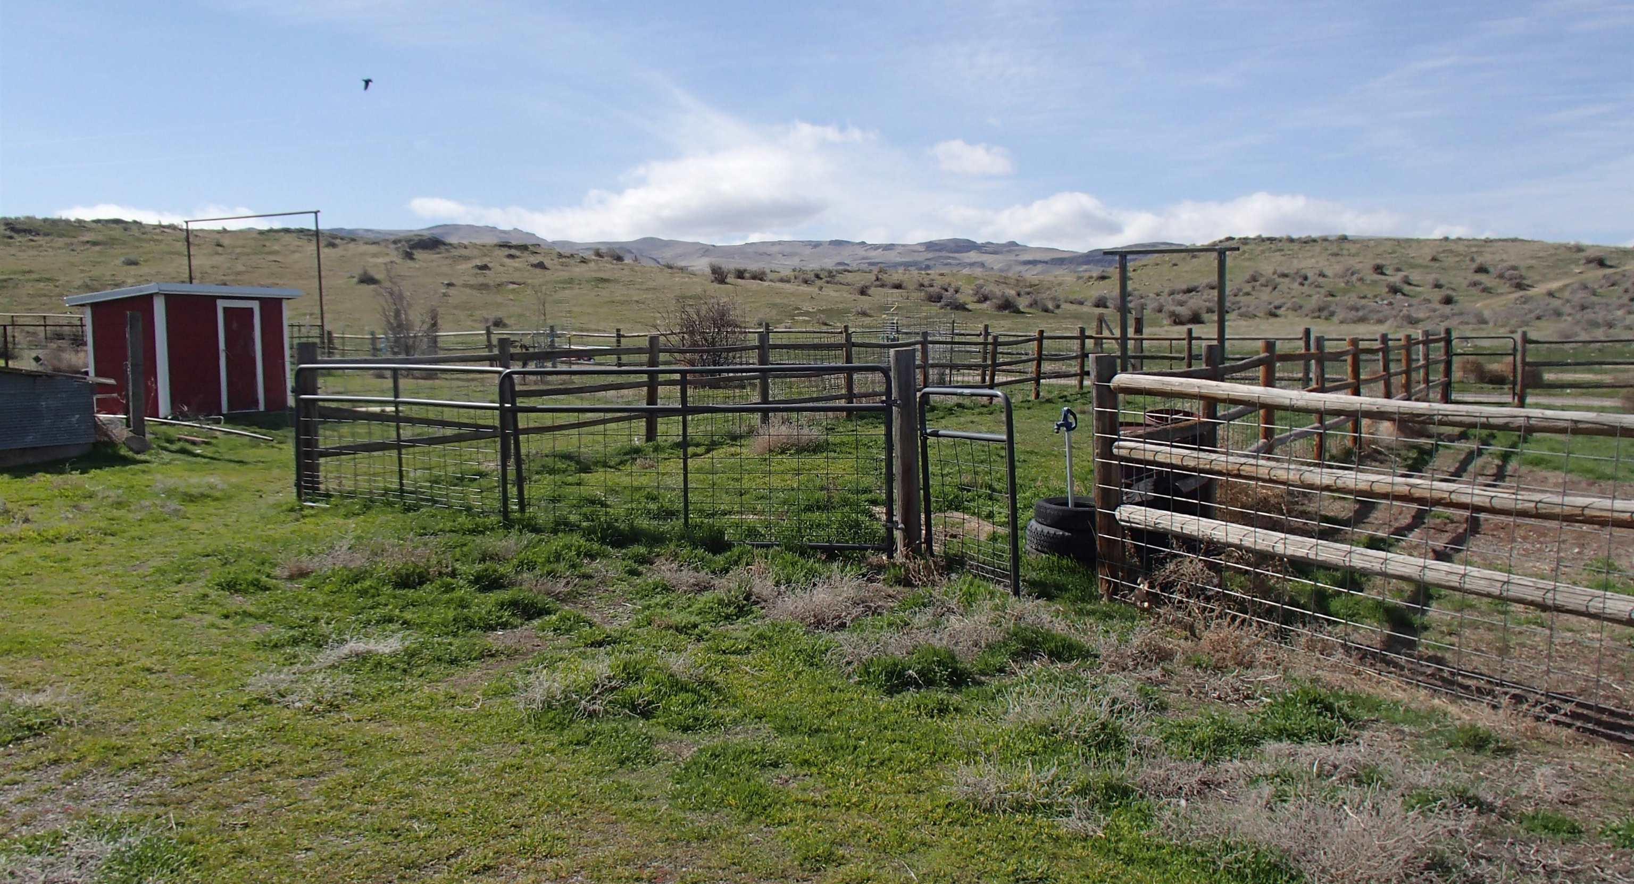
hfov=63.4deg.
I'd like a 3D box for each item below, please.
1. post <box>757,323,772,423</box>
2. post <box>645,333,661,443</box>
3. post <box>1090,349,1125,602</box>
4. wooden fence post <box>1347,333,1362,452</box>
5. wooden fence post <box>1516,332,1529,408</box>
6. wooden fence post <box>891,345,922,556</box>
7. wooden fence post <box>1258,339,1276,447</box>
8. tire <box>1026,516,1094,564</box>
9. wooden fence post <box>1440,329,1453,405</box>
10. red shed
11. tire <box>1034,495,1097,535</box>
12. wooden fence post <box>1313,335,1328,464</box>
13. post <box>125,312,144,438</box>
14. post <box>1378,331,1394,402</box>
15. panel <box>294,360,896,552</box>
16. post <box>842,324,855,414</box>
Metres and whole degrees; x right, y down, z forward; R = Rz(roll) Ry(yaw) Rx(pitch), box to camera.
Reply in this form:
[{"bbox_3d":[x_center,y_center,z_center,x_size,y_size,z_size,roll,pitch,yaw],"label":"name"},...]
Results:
[{"bbox_3d":[-0.836,-1.013,21.093,0.150,1.530,0.150,-3,6,-30],"label":"post"},{"bbox_3d":[-2.273,-0.748,18.305,0.145,1.510,0.145,5,7,45],"label":"post"},{"bbox_3d":[1.703,0.214,7.750,0.155,1.440,0.155,1,5,17],"label":"post"},{"bbox_3d":[6.802,-0.590,16.719,0.145,1.464,0.145,2,6,22],"label":"wooden fence post"},{"bbox_3d":[13.425,-1.410,25.179,0.140,1.480,0.140,0,5,0],"label":"wooden fence post"},{"bbox_3d":[0.599,0.074,8.897,0.150,1.443,0.150,-2,5,-5],"label":"wooden fence post"},{"bbox_3d":[4.503,-0.355,13.226,0.150,1.319,0.150,2,6,19],"label":"wooden fence post"},{"bbox_3d":[1.800,0.683,9.005,0.730,0.200,0.730,1,6,11],"label":"tire"},{"bbox_3d":[12.085,-1.423,25.378,0.145,1.480,0.145,0,5,0],"label":"wooden fence post"},{"bbox_3d":[-12.034,-1.778,25.384,2.250,2.380,3.450,2,5,21],"label":"red shed"},{"bbox_3d":[1.801,0.499,8.988,0.640,0.170,0.640,1,6,11],"label":"tire"},{"bbox_3d":[5.762,-0.482,15.122,0.135,1.456,0.135,2,6,21],"label":"wooden fence post"},{"bbox_3d":[-10.170,-1.020,19.734,0.200,1.860,0.200,-3,6,-27],"label":"post"},{"bbox_3d":[8.129,-0.860,18.903,0.140,1.380,0.140,2,6,23],"label":"post"},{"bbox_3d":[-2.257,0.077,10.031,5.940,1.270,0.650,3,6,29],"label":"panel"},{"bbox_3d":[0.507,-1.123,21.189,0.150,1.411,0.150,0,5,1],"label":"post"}]

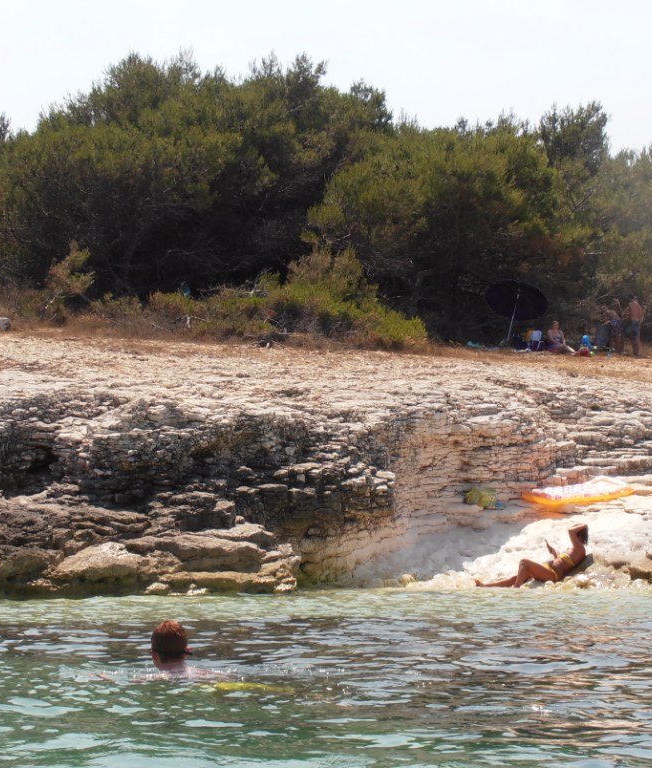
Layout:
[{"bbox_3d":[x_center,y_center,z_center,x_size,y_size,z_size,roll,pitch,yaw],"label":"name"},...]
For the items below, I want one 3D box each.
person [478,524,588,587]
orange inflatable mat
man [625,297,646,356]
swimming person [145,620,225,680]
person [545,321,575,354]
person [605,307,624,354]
[{"bbox_3d":[2.366,1.986,23.500,1.270,0.720,0.500,1,-4,-9],"label":"person"},{"bbox_3d":[3.340,1.415,27.000,0.620,0.180,1.700,16,16,34],"label":"orange inflatable mat"},{"bbox_3d":[9.022,-1.676,59.500,0.550,1.750,0.380,1,-4,-14],"label":"man"},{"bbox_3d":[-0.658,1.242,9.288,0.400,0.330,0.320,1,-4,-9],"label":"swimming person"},{"bbox_3d":[6.750,-1.330,59.000,0.550,0.980,0.800,3,-5,-40],"label":"person"},{"bbox_3d":[8.451,-1.558,60.000,0.600,1.400,0.500,-2,-4,21],"label":"person"}]

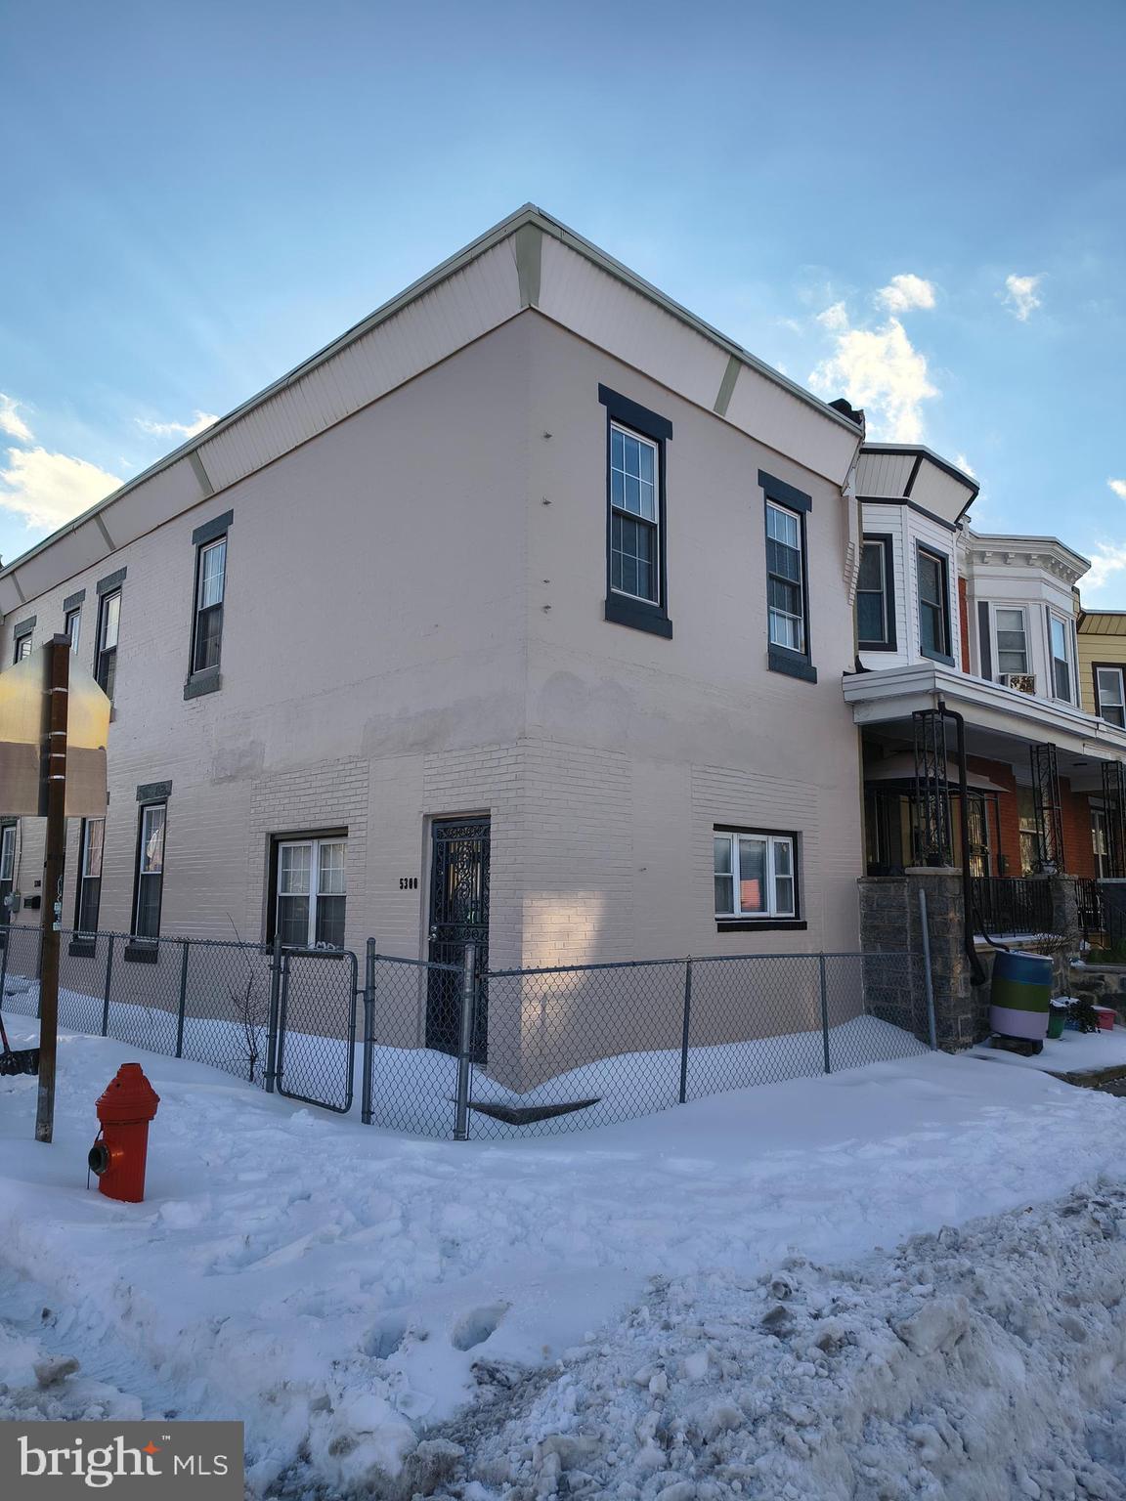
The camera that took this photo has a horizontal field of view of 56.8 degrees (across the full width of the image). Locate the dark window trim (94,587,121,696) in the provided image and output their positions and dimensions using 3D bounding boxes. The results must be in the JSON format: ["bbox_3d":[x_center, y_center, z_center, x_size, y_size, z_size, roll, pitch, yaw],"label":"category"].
[{"bbox_3d":[-6.499,-1.453,14.965,0.830,1.790,0.120,-9,-13,44],"label":"dark window trim"}]

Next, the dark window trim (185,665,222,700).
[{"bbox_3d":[-4.364,-0.805,12.711,0.930,0.285,0.140,-9,-13,44],"label":"dark window trim"}]

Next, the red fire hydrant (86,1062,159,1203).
[{"bbox_3d":[-2.187,1.954,5.181,0.300,0.771,0.320,-8,-12,43],"label":"red fire hydrant"}]

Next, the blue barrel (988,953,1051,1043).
[{"bbox_3d":[5.010,2.685,11.400,0.590,0.880,0.590,-2,-9,44],"label":"blue barrel"}]

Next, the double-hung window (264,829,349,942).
[{"bbox_3d":[-2.571,1.435,10.624,0.140,1.205,1.524,9,-12,-44],"label":"double-hung window"}]

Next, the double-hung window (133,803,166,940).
[{"bbox_3d":[-5.157,1.535,13.136,0.770,1.770,0.120,-9,-13,44],"label":"double-hung window"}]

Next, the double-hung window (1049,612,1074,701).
[{"bbox_3d":[8.401,-1.538,17.622,0.100,1.464,0.815,-9,-13,44],"label":"double-hung window"}]

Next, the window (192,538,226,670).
[{"bbox_3d":[-4.319,-1.764,12.869,0.730,1.640,0.100,-9,-13,44],"label":"window"}]

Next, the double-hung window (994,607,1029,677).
[{"bbox_3d":[7.576,-1.755,17.591,0.540,1.310,0.110,1,-8,-1],"label":"double-hung window"}]

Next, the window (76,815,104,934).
[{"bbox_3d":[-6.740,1.792,14.915,0.110,1.814,0.865,9,-12,-44],"label":"window"}]

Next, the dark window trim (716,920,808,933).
[{"bbox_3d":[2.060,1.823,10.750,0.100,0.087,1.672,-8,-12,43],"label":"dark window trim"}]

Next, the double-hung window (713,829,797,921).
[{"bbox_3d":[2.017,1.288,10.810,0.110,0.948,1.642,-8,-12,43],"label":"double-hung window"}]

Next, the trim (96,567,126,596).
[{"bbox_3d":[-6.691,-2.510,15.502,0.100,0.192,1.130,9,-12,-44],"label":"trim"}]

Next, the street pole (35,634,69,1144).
[{"bbox_3d":[-3.060,0.781,6.251,0.086,3.003,0.086,2,-9,-25],"label":"street pole"}]

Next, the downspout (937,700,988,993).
[{"bbox_3d":[4.478,1.036,11.685,0.200,3.150,0.720,-8,-12,43],"label":"downspout"}]

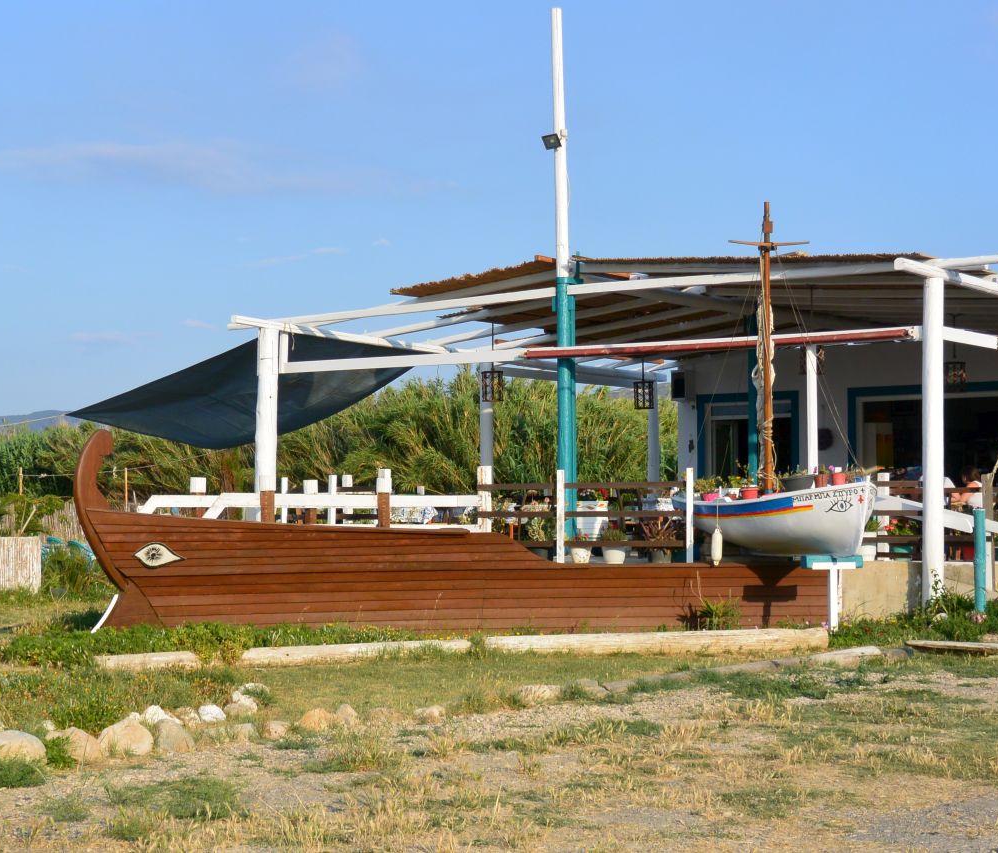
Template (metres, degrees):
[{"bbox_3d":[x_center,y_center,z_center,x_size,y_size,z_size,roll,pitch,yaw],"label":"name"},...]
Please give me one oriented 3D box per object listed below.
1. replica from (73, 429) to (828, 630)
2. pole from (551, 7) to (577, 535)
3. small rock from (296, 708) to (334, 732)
[{"bbox_3d":[-0.620,1.250,24.950,8.650,2.350,2.500,0,-2,-12],"label":"replica"},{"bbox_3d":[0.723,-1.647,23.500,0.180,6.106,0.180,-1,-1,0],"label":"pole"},{"bbox_3d":[-1.242,2.000,14.271,0.253,0.158,0.214,0,-2,0],"label":"small rock"}]

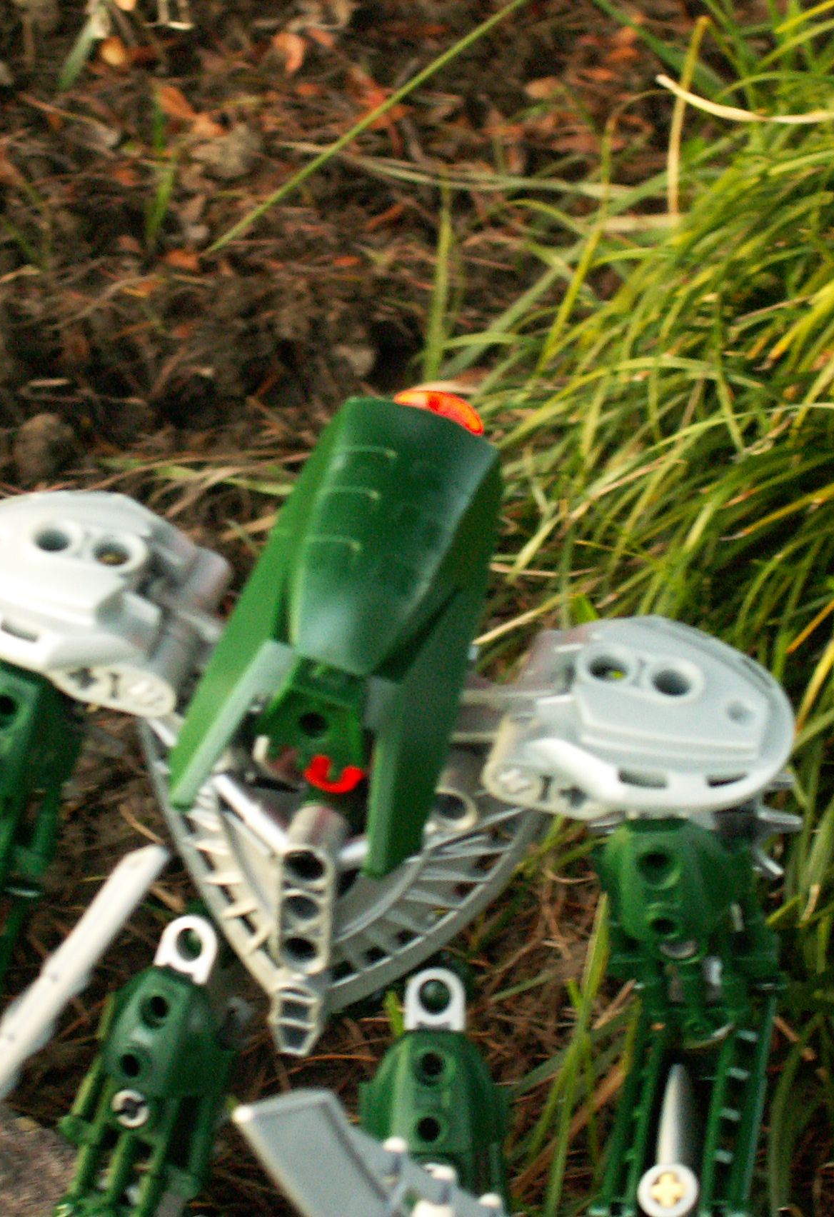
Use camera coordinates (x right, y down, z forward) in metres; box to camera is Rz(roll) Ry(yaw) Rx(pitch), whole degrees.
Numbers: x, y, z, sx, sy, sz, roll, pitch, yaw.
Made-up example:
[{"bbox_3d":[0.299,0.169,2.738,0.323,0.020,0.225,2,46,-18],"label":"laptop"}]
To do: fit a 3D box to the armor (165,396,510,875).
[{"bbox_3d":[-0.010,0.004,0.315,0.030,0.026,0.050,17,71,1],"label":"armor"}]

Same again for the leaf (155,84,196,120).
[{"bbox_3d":[-0.062,-0.131,0.688,0.010,0.004,0.010,7,44,0],"label":"leaf"}]

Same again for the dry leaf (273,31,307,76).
[{"bbox_3d":[-0.034,-0.147,0.709,0.008,0.004,0.015,7,44,0],"label":"dry leaf"}]

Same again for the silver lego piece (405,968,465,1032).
[{"bbox_3d":[0.002,0.049,0.332,0.008,0.009,0.005,3,18,-1],"label":"silver lego piece"}]

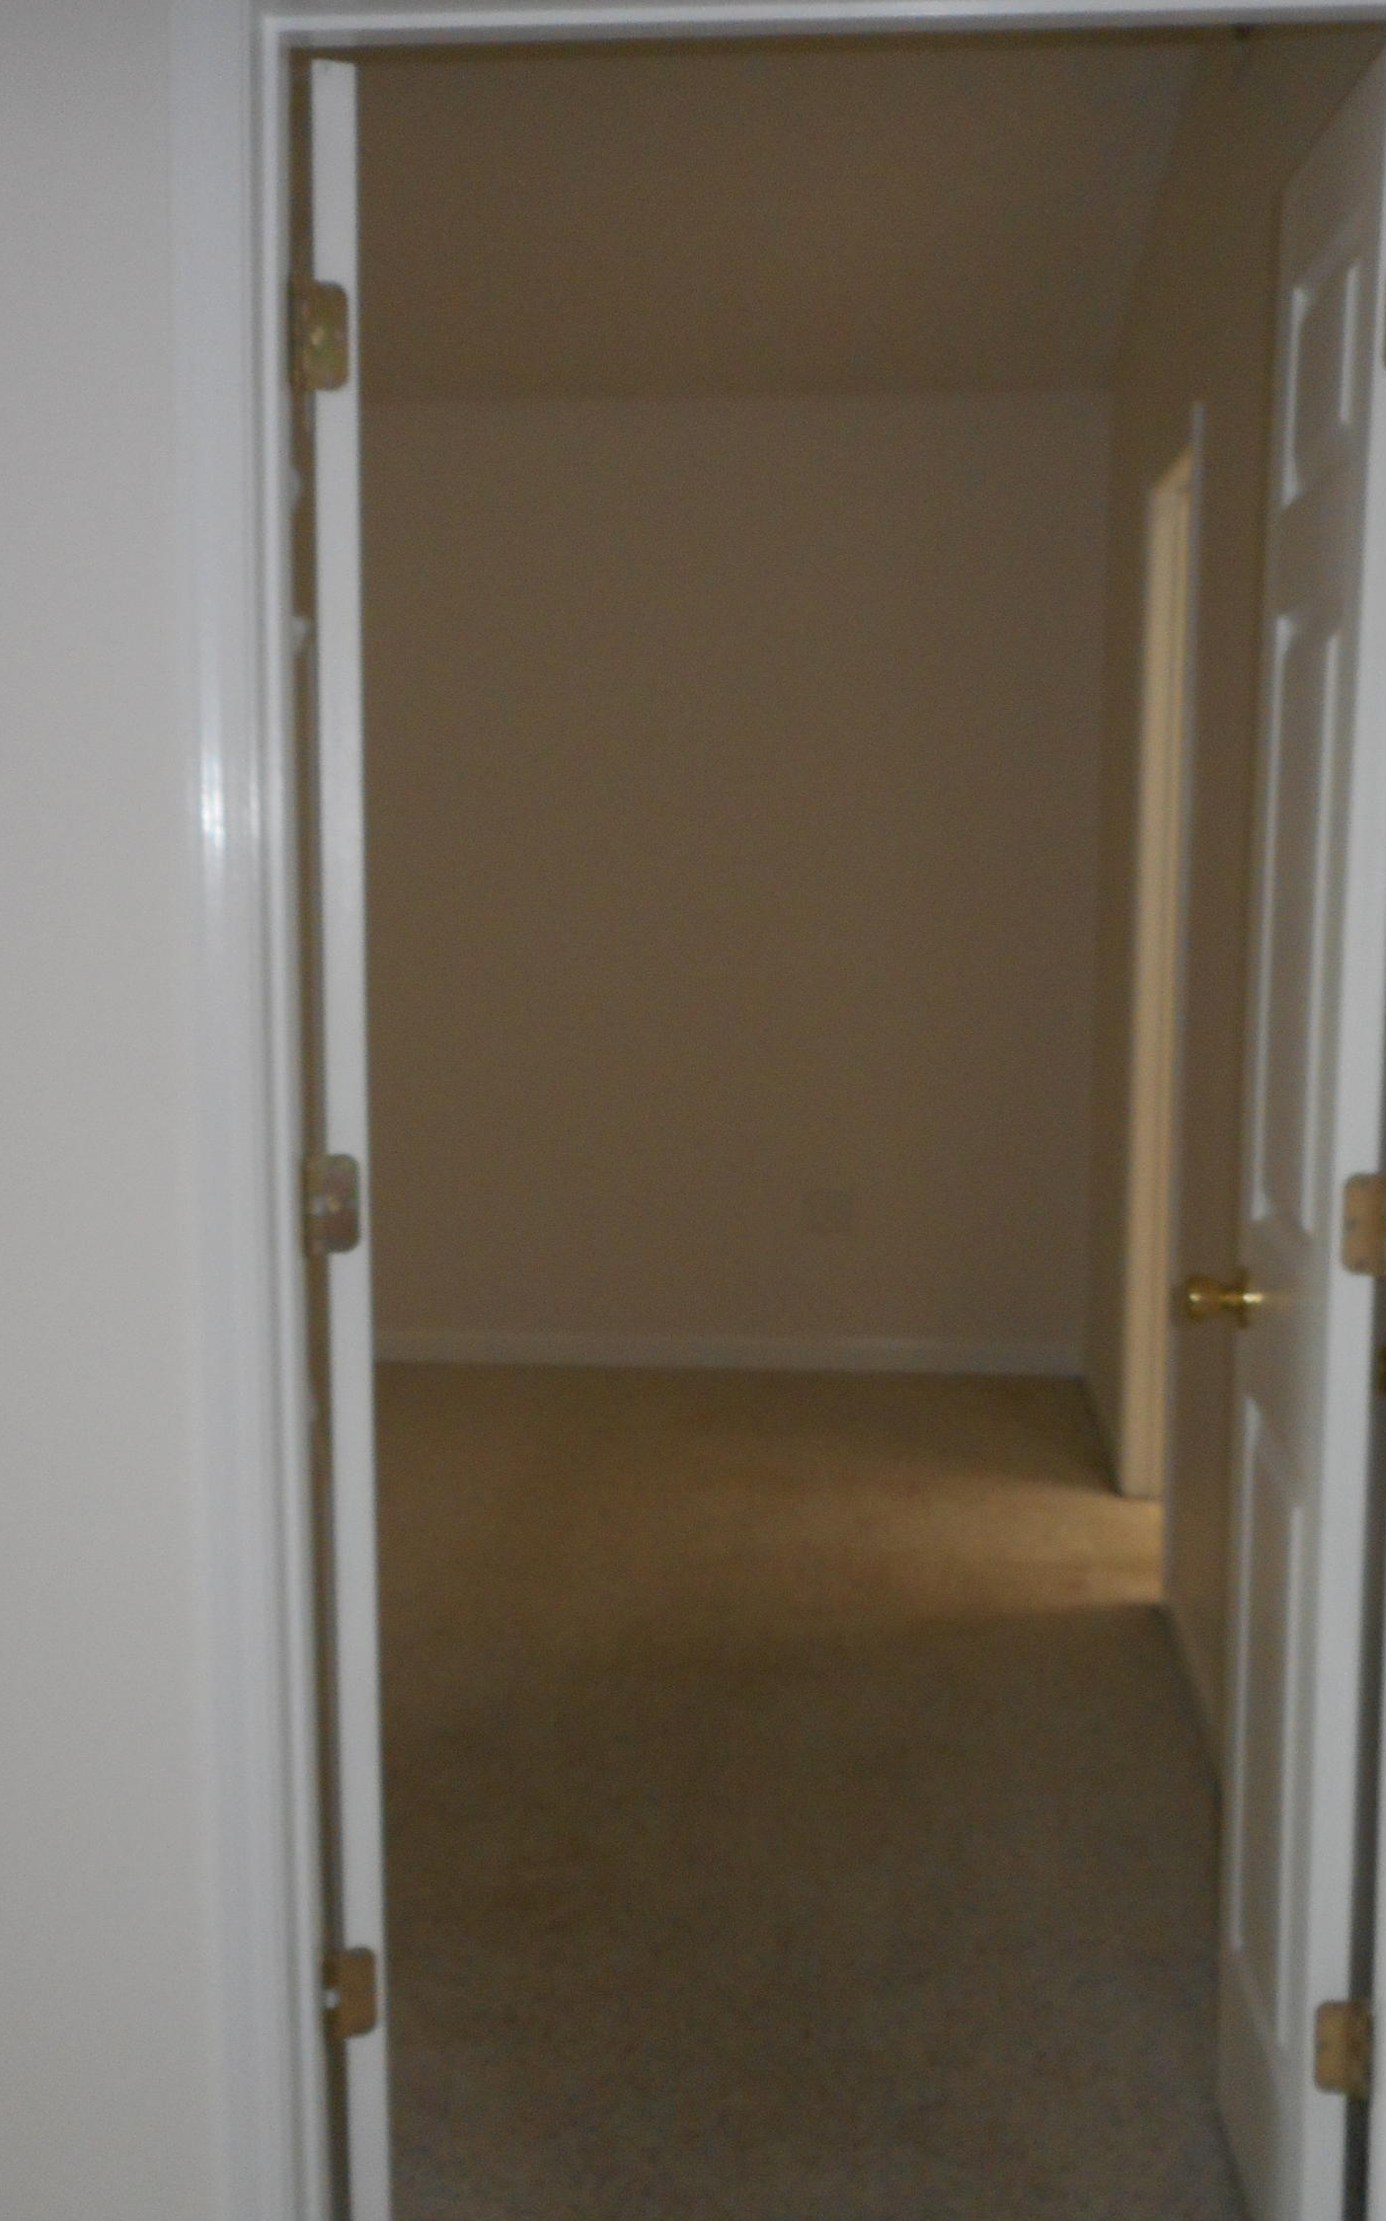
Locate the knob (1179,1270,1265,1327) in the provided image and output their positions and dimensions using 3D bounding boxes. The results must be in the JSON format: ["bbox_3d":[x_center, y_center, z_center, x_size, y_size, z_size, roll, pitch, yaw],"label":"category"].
[{"bbox_3d":[0.538,0.193,2.190,0.068,0.060,0.060,1,7,4],"label":"knob"}]

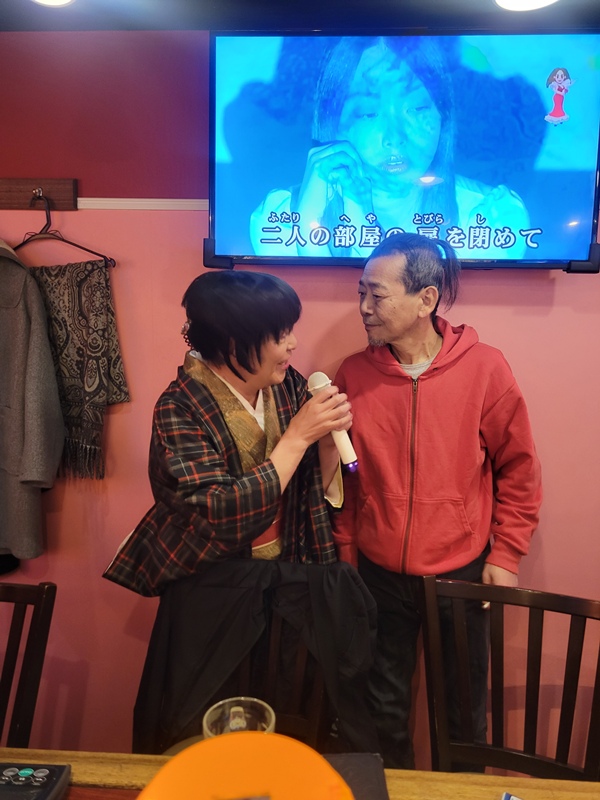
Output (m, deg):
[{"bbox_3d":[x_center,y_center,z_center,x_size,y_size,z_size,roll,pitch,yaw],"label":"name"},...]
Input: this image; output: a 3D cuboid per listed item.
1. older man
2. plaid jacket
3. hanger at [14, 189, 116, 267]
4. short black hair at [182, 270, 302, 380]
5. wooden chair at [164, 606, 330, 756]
[{"bbox_3d":[0.330,0.405,1.550,0.510,1.630,0.320,3,6,21],"label":"older man"},{"bbox_3d":[-0.180,0.185,1.410,0.470,0.530,0.390,-3,7,-36],"label":"plaid jacket"},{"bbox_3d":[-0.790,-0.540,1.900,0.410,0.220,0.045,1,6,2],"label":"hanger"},{"bbox_3d":[-0.130,-0.167,1.340,0.250,0.240,0.215,4,7,28],"label":"short black hair"},{"bbox_3d":[-0.090,0.827,1.140,0.430,0.880,0.500,1,6,-2],"label":"wooden chair"}]

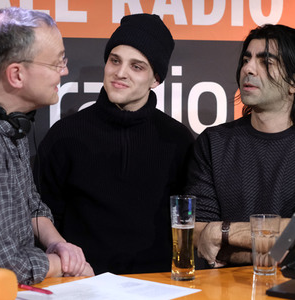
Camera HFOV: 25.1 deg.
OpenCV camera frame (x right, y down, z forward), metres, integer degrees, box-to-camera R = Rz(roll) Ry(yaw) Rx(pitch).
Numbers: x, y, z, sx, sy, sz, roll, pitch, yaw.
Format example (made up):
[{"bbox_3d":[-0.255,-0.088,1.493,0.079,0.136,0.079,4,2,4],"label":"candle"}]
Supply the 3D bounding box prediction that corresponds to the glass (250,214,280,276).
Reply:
[{"bbox_3d":[0.293,0.236,1.650,0.076,0.146,0.076,0,0,0],"label":"glass"}]

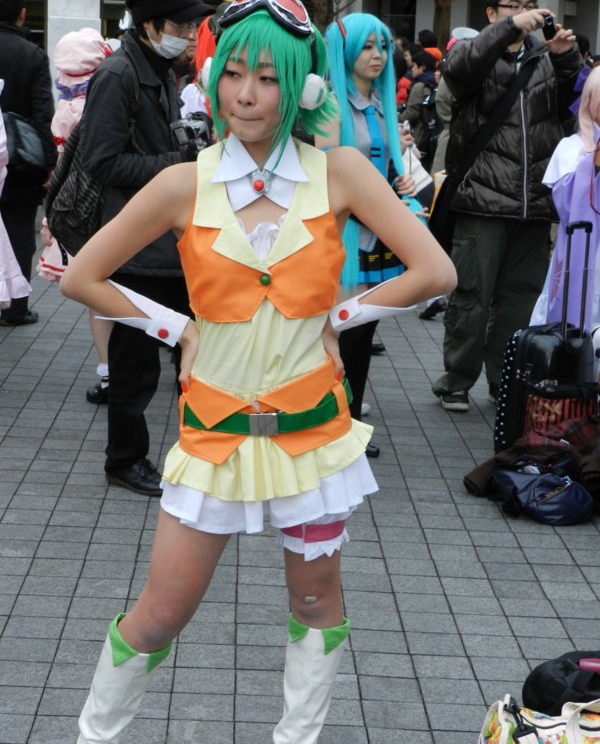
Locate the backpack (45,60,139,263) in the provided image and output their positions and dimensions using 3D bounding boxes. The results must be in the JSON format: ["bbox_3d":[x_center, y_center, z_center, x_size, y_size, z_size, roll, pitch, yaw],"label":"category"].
[{"bbox_3d":[-0.685,-0.712,4.580,0.250,0.620,0.300,11,13,11],"label":"backpack"}]

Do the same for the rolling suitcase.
[{"bbox_3d":[0.960,-0.128,5.304,0.210,0.907,0.340,12,16,36],"label":"rolling suitcase"}]

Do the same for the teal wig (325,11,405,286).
[{"bbox_3d":[0.233,-0.806,5.000,0.320,1.000,0.260,-8,17,-39],"label":"teal wig"}]

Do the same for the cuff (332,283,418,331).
[{"bbox_3d":[0.126,-0.116,2.450,0.160,0.070,0.080,-22,21,-20],"label":"cuff"}]

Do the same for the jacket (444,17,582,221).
[{"bbox_3d":[0.870,-1.025,5.650,0.570,0.820,0.460,-3,14,-25],"label":"jacket"}]

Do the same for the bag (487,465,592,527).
[{"bbox_3d":[0.797,0.402,4.665,0.340,0.150,0.240,3,13,0],"label":"bag"}]

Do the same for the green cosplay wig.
[{"bbox_3d":[-0.052,-0.493,2.380,0.220,0.255,0.240,14,13,13],"label":"green cosplay wig"}]

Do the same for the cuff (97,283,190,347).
[{"bbox_3d":[-0.277,-0.099,2.440,0.160,0.072,0.080,23,20,10],"label":"cuff"}]

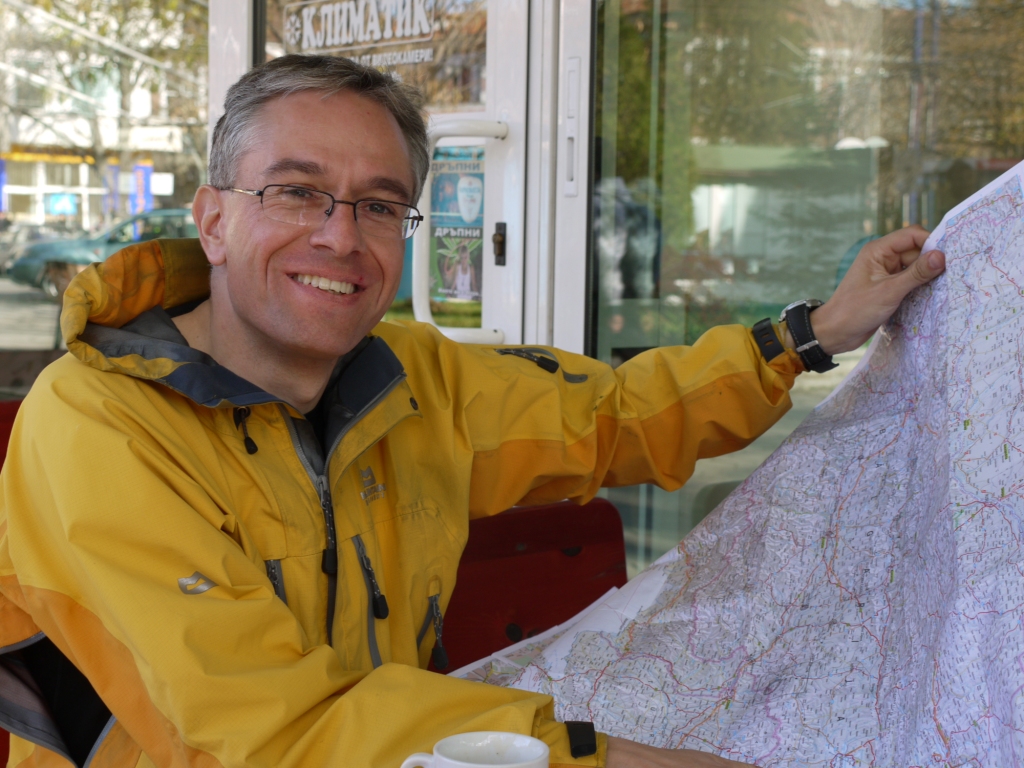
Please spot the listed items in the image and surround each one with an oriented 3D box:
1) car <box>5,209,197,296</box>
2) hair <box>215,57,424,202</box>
[{"bbox_3d":[-5.480,-1.985,26.300,4.350,1.410,1.700,0,5,-15],"label":"car"},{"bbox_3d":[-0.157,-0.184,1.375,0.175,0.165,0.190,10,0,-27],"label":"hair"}]

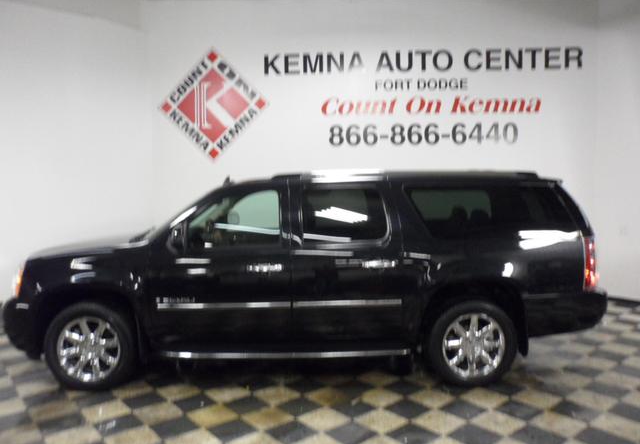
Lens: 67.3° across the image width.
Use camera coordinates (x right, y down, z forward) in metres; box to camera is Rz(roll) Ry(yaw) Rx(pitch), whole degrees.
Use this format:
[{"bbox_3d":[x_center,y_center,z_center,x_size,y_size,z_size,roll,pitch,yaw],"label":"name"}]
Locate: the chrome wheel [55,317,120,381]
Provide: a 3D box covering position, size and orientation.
[{"bbox_3d":[-2.013,1.105,4.269,0.550,0.550,0.210,-1,2,0],"label":"chrome wheel"}]

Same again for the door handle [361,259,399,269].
[{"bbox_3d":[0.513,0.358,4.141,0.315,0.075,0.060,-1,2,0],"label":"door handle"}]

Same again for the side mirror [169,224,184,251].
[{"bbox_3d":[-1.200,0.138,4.022,0.130,0.220,0.250,-1,2,0],"label":"side mirror"}]

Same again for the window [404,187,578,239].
[{"bbox_3d":[1.511,-0.087,4.259,1.490,0.478,0.050,-1,-15,0],"label":"window"}]

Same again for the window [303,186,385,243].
[{"bbox_3d":[0.217,-0.070,4.252,0.743,0.514,0.050,-1,-15,0],"label":"window"}]

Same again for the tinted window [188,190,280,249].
[{"bbox_3d":[-0.755,-0.026,4.249,0.812,0.530,0.050,-1,-15,0],"label":"tinted window"}]

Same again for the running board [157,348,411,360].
[{"bbox_3d":[-0.311,1.147,4.241,2.194,0.090,0.170,-1,2,0],"label":"running board"}]

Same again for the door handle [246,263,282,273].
[{"bbox_3d":[-0.478,0.392,4.137,0.303,0.075,0.060,-1,2,0],"label":"door handle"}]

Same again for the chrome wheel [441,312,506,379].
[{"bbox_3d":[1.340,1.075,4.288,0.550,0.550,0.210,-1,2,0],"label":"chrome wheel"}]

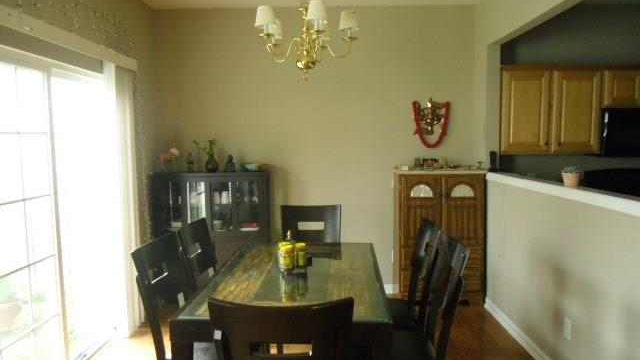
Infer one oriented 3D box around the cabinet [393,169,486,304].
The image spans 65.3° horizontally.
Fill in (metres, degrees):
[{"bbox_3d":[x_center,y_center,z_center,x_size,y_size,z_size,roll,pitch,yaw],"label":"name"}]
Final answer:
[{"bbox_3d":[1.078,0.506,4.592,0.762,1.193,0.426,0,4,1],"label":"cabinet"}]

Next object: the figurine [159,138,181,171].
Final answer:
[{"bbox_3d":[-1.363,-0.218,4.561,0.188,0.282,0.079,0,4,11],"label":"figurine"}]

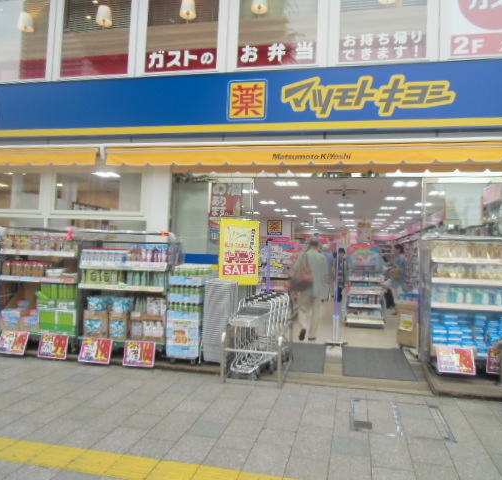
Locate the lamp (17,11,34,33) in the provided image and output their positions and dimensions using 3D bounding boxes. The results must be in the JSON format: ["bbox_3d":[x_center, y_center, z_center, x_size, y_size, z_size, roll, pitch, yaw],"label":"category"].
[{"bbox_3d":[-4.322,-4.174,8.515,0.280,0.280,0.280,2,-1,13],"label":"lamp"}]

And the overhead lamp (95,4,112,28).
[{"bbox_3d":[-2.687,-4.087,8.125,0.280,0.280,0.280,2,-1,13],"label":"overhead lamp"}]

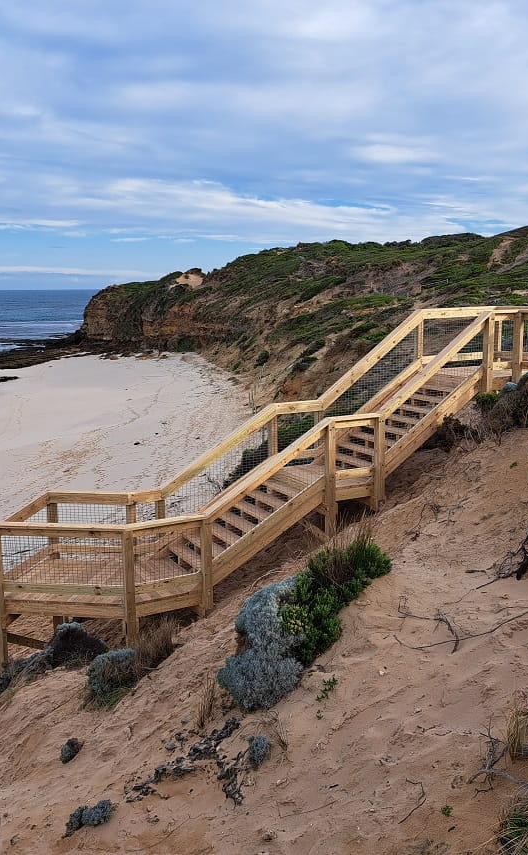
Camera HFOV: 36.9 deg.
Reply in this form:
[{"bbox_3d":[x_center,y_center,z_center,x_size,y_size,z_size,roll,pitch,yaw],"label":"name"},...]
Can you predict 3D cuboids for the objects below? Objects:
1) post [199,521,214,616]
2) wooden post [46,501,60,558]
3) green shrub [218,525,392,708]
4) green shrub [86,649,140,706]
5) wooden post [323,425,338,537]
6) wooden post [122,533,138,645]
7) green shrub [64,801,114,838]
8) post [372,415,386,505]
[{"bbox_3d":[-0.860,2.102,11.822,0.135,1.506,0.135,-7,12,-33],"label":"post"},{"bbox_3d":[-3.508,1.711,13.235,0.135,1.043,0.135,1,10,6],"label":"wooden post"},{"bbox_3d":[0.450,1.800,7.816,1.100,0.900,1.800,4,11,24],"label":"green shrub"},{"bbox_3d":[-1.906,3.166,10.011,0.660,0.550,0.600,-3,10,-12],"label":"green shrub"},{"bbox_3d":[1.102,0.899,13.099,0.125,1.926,0.125,-5,11,-26],"label":"wooden post"},{"bbox_3d":[-2.013,2.435,11.915,0.125,1.820,0.125,-2,10,-10],"label":"wooden post"},{"bbox_3d":[-1.343,2.992,6.048,0.400,0.210,0.250,-3,10,-14],"label":"green shrub"},{"bbox_3d":[1.951,0.605,13.470,0.125,1.605,0.125,-5,11,-26],"label":"post"}]

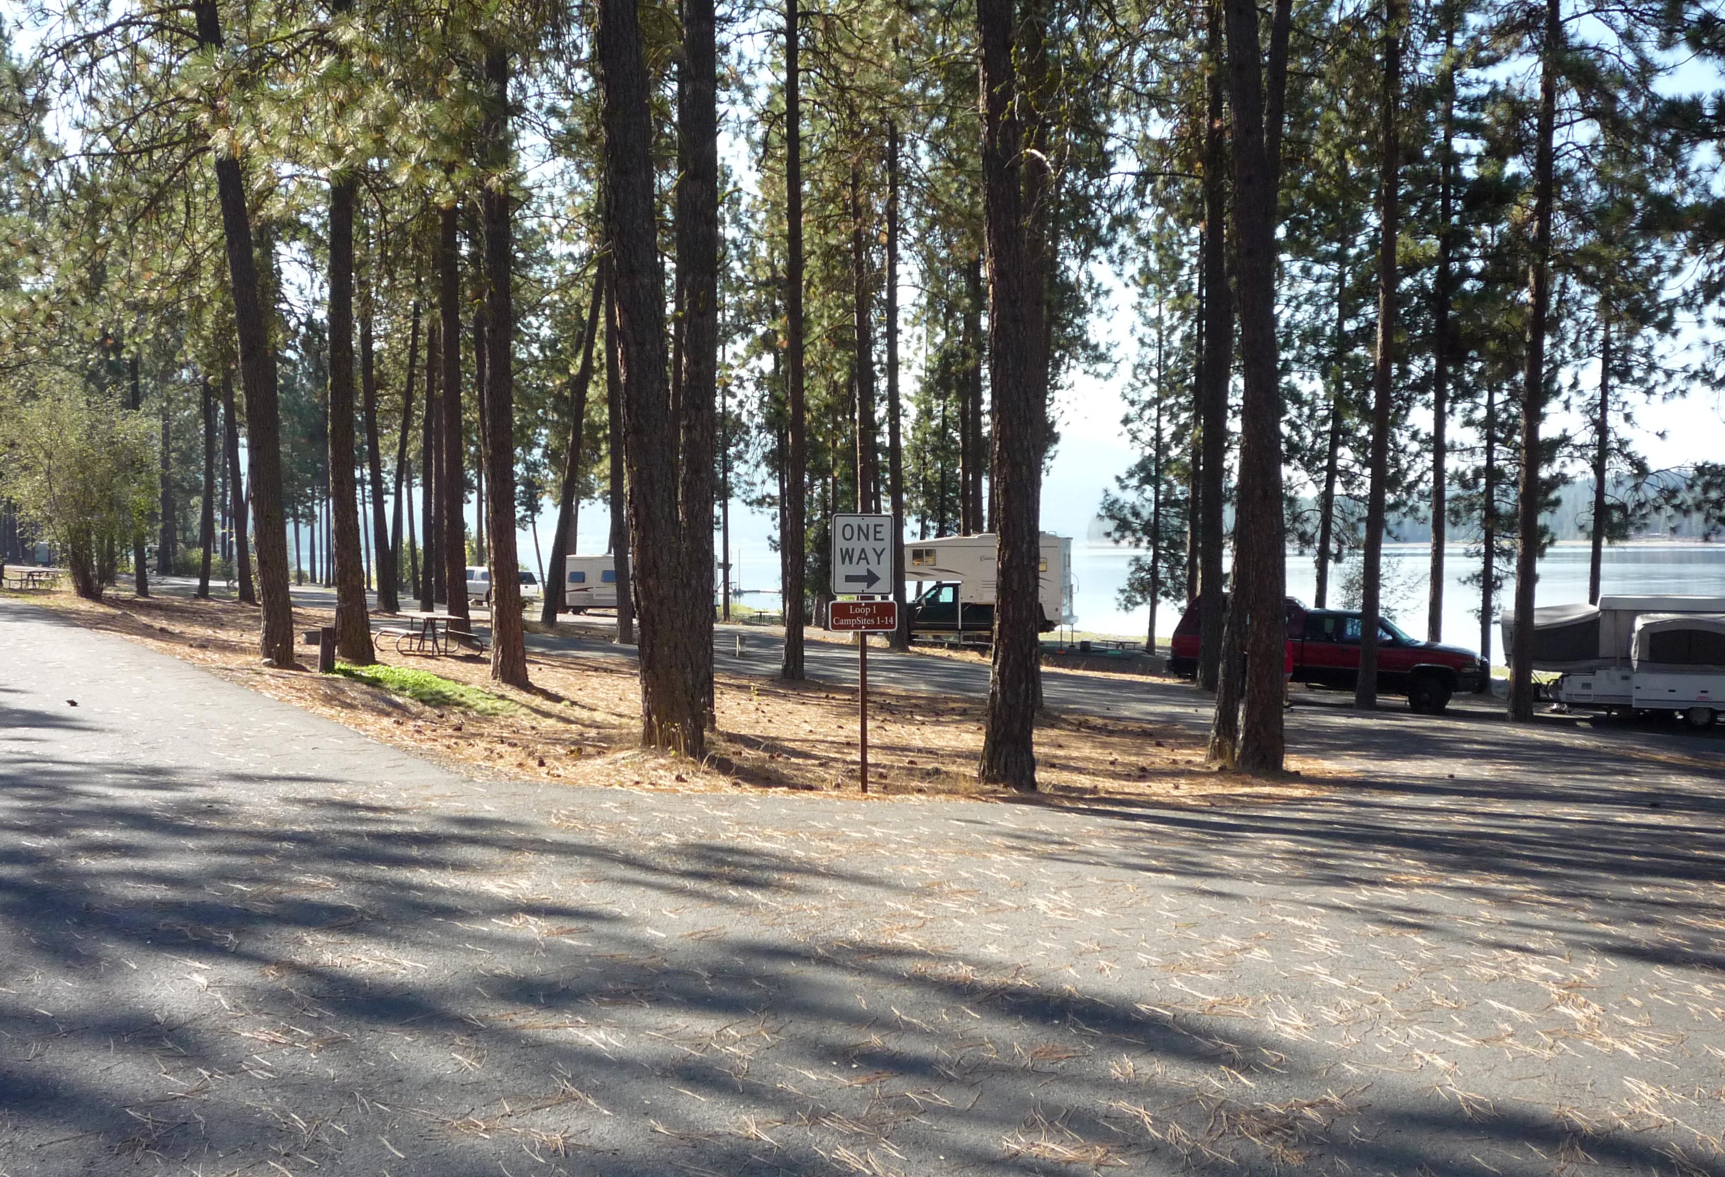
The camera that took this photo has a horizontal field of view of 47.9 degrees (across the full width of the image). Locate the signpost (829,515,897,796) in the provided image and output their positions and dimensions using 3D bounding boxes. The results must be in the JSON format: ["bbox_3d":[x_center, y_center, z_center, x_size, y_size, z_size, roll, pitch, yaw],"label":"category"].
[{"bbox_3d":[0.008,0.490,14.550,0.510,2.090,0.070,0,2,0],"label":"signpost"}]

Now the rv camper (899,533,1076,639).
[{"bbox_3d":[3.300,0.076,58.600,5.900,3.440,2.300,0,2,14],"label":"rv camper"}]

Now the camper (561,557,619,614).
[{"bbox_3d":[-10.500,-0.203,90.000,7.000,2.800,2.400,0,2,0],"label":"camper"}]

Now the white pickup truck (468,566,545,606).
[{"bbox_3d":[-17.600,-0.019,92.500,5.000,1.880,1.950,1,2,41],"label":"white pickup truck"}]

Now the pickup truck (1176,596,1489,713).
[{"bbox_3d":[9.220,1.215,38.400,6.000,2.000,2.000,2,2,25],"label":"pickup truck"}]

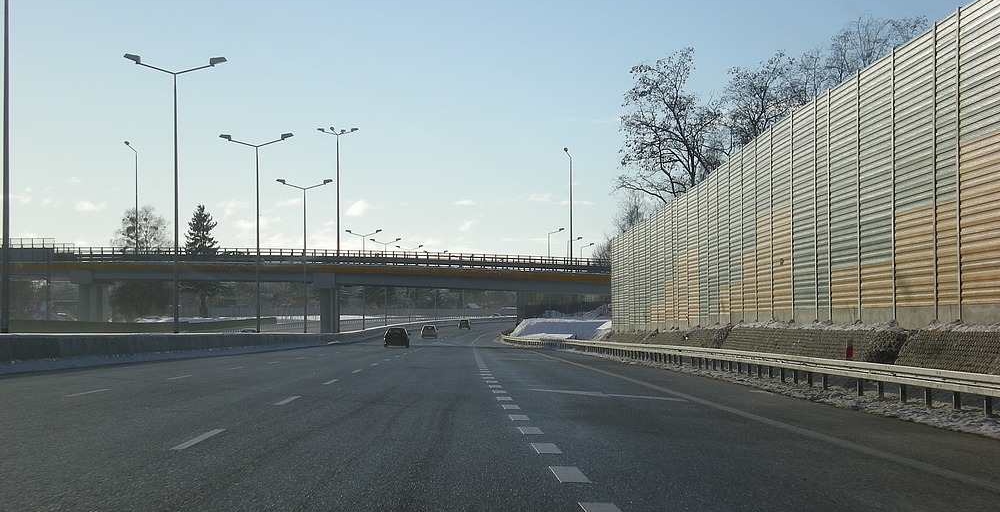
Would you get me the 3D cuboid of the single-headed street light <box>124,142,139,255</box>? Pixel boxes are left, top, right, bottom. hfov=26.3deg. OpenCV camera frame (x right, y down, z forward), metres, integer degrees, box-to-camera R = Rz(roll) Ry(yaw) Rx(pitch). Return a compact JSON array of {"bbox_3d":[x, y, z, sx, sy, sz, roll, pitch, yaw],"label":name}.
[{"bbox_3d":[-38.281,-5.284,221.772,0.400,13.260,2.300,-1,-2,19],"label":"single-headed street light"}]

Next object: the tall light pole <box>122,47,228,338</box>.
[{"bbox_3d":[-13.985,-2.298,92.278,4.500,12.900,0.400,0,-2,-1],"label":"tall light pole"}]

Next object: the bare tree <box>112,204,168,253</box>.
[{"bbox_3d":[-47.039,1.207,279.722,7.600,16.180,7.200,0,-2,0],"label":"bare tree"}]

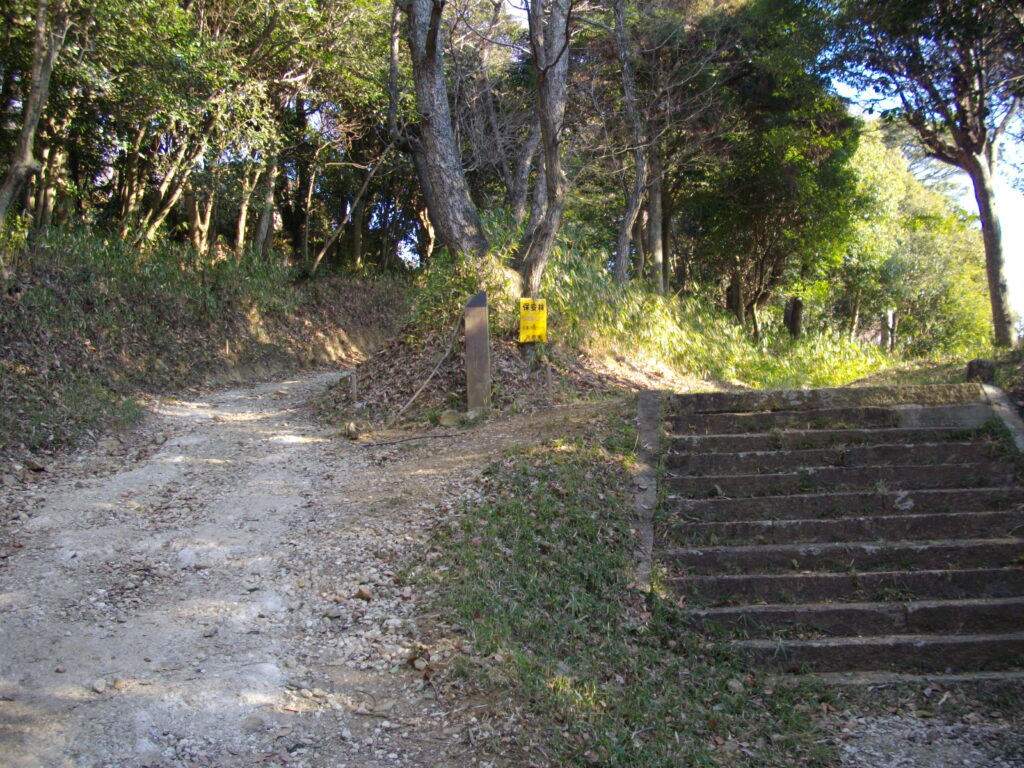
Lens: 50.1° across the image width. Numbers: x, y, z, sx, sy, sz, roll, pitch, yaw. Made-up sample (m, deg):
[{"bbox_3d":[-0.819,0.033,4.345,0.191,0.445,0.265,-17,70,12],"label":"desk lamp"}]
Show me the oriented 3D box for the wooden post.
[{"bbox_3d":[-0.282,-0.278,9.080,0.170,0.970,0.165,-2,-2,6],"label":"wooden post"}]

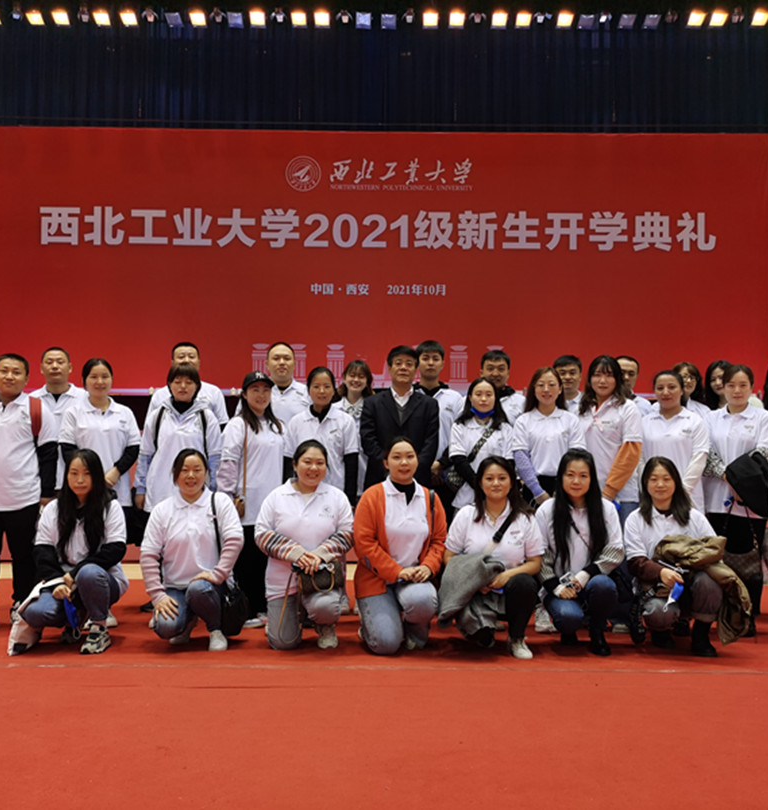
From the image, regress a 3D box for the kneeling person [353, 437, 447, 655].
[{"bbox_3d":[0.086,0.749,4.700,0.520,1.150,0.620,1,-1,-3],"label":"kneeling person"}]

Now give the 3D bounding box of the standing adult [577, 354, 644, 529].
[{"bbox_3d":[1.366,0.527,5.080,0.460,1.646,0.310,0,-1,30],"label":"standing adult"}]

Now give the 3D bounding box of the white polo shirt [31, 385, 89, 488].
[{"bbox_3d":[-2.138,0.206,5.500,0.490,0.692,0.280,1,-1,-13],"label":"white polo shirt"}]

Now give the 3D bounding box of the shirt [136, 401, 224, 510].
[{"bbox_3d":[-1.233,0.299,5.080,0.480,0.699,0.300,1,-1,-8],"label":"shirt"}]

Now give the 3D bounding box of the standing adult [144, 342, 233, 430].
[{"bbox_3d":[-1.297,0.461,5.530,0.540,1.753,0.340,1,-1,-8],"label":"standing adult"}]

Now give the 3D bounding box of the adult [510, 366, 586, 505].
[{"bbox_3d":[0.994,0.559,5.082,0.470,1.585,0.330,0,-1,7],"label":"adult"}]

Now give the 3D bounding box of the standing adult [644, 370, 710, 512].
[{"bbox_3d":[1.753,0.570,5.050,0.440,1.550,0.310,0,-1,18],"label":"standing adult"}]

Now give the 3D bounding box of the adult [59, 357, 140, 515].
[{"bbox_3d":[-1.726,0.519,5.110,0.480,1.600,0.320,1,-1,-14],"label":"adult"}]

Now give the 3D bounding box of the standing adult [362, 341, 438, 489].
[{"bbox_3d":[0.103,0.486,5.280,0.500,1.724,0.310,0,-1,0],"label":"standing adult"}]

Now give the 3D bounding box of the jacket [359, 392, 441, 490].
[{"bbox_3d":[0.103,0.264,5.280,0.500,0.760,0.290,0,-1,0],"label":"jacket"}]

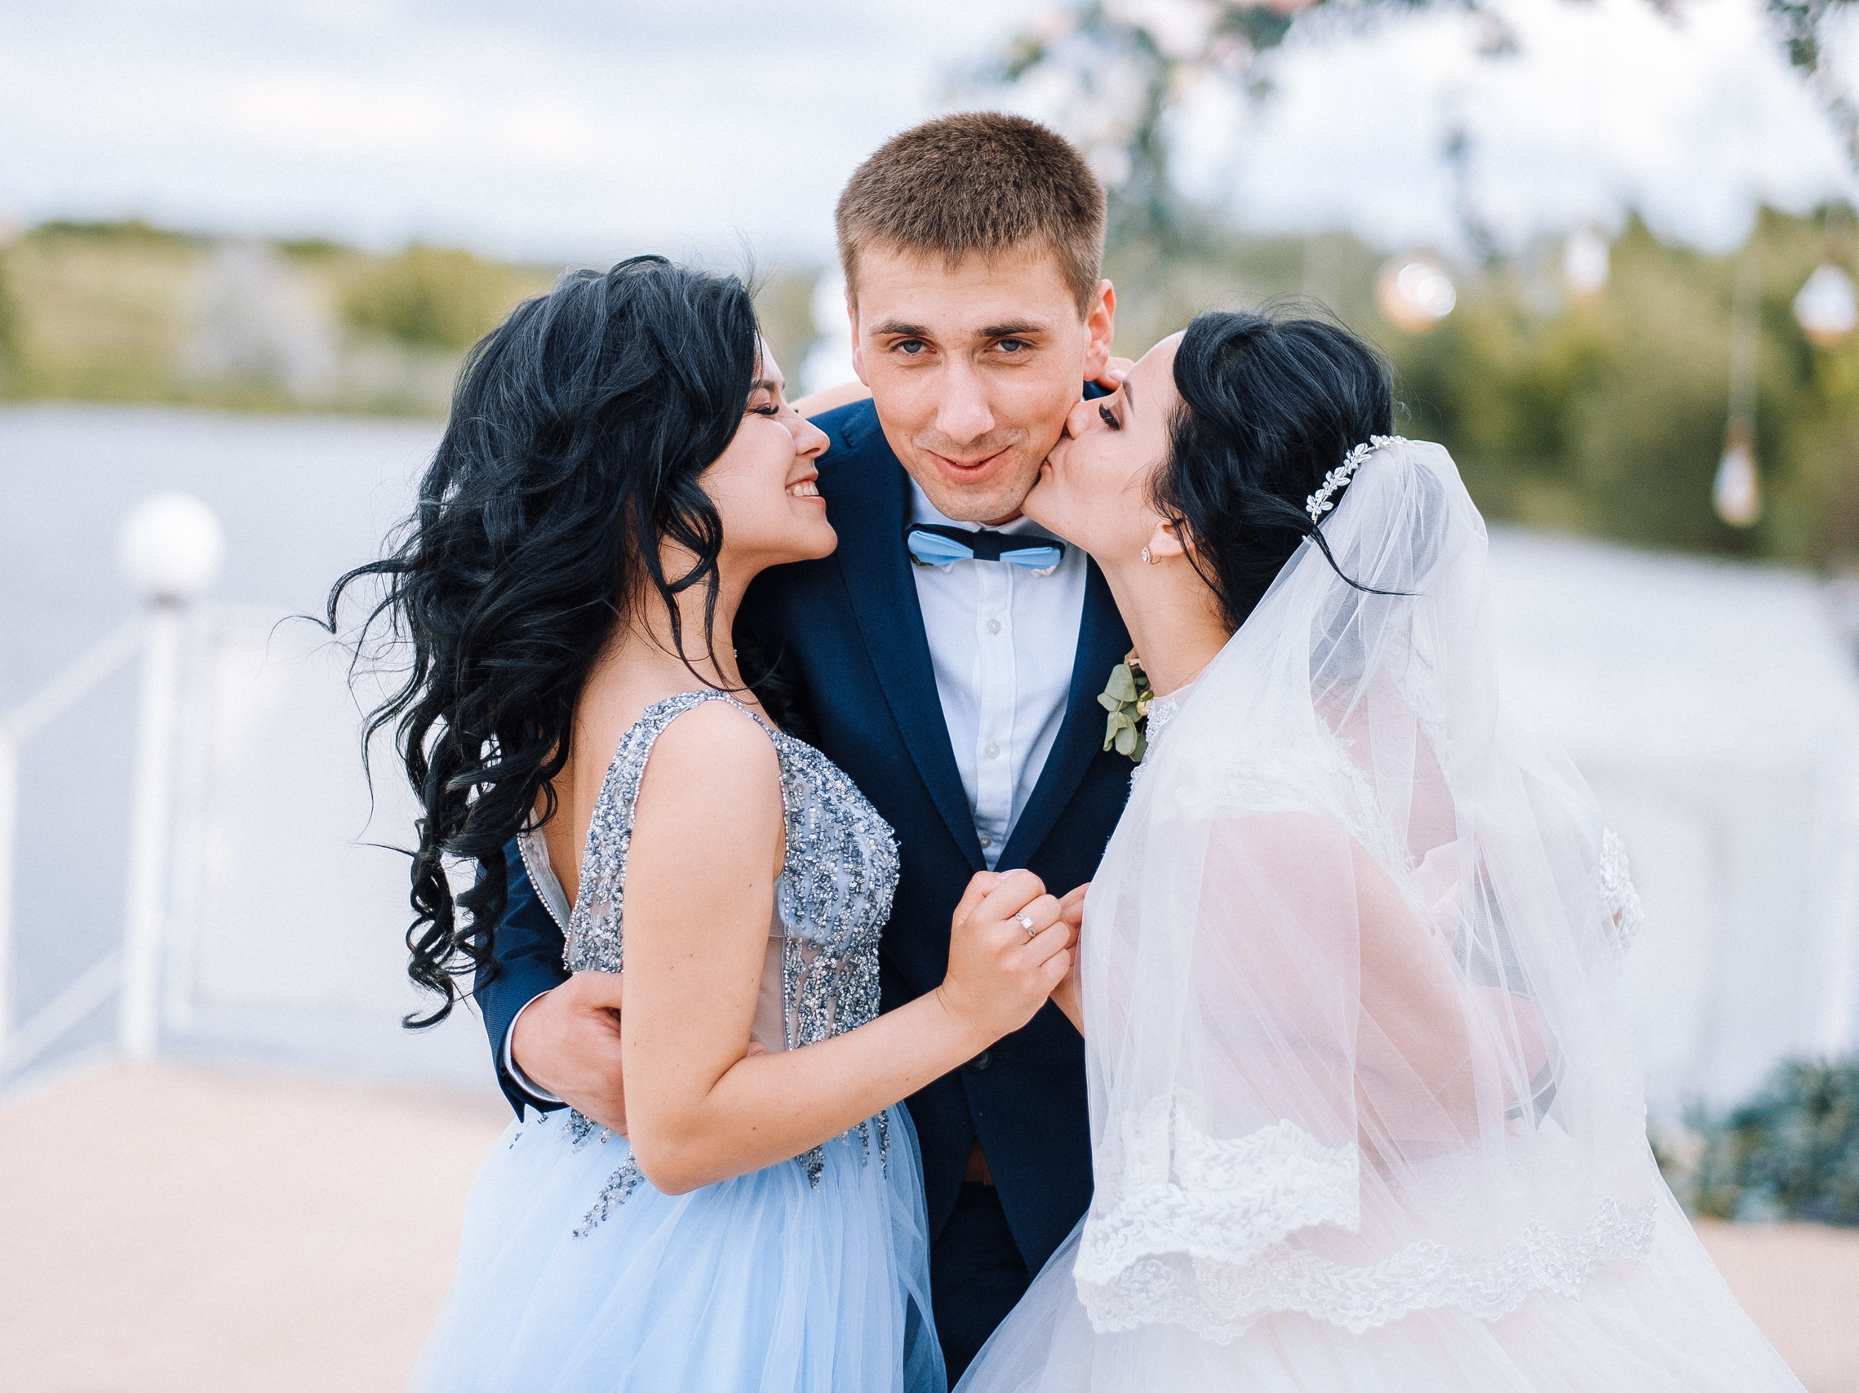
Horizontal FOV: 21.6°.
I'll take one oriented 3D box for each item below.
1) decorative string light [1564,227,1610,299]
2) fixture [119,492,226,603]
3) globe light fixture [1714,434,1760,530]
[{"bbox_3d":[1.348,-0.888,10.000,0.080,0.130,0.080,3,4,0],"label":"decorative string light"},{"bbox_3d":[-1.708,-0.336,11.000,0.228,0.240,0.228,3,4,0],"label":"fixture"},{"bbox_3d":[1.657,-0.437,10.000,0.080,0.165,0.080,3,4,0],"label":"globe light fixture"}]

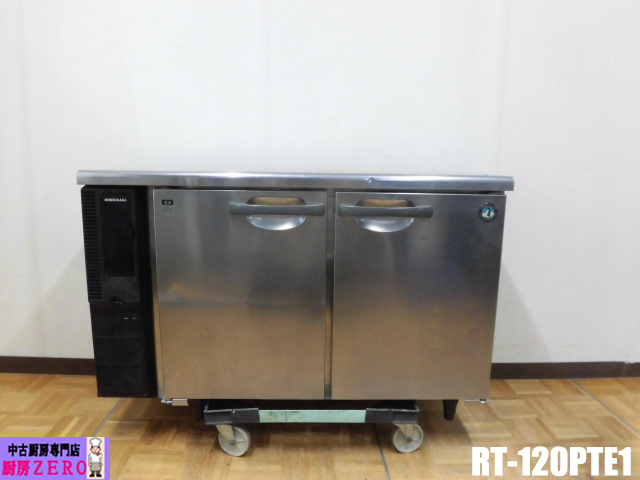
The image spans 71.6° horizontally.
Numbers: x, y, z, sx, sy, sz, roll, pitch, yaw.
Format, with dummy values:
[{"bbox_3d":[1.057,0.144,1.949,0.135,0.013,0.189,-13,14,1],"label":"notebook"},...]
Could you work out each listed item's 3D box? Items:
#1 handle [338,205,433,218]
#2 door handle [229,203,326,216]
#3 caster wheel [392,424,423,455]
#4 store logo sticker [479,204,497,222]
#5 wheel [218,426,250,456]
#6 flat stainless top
[{"bbox_3d":[0.180,-0.077,1.217,0.260,0.033,0.034,1,9,-1],"label":"handle"},{"bbox_3d":[-0.116,-0.082,1.210,0.263,0.033,0.034,1,9,-1],"label":"door handle"},{"bbox_3d":[0.267,0.596,1.339,0.096,0.096,0.030,-3,9,-22],"label":"caster wheel"},{"bbox_3d":[0.466,-0.074,1.234,0.049,0.050,0.004,1,9,-1],"label":"store logo sticker"},{"bbox_3d":[-0.251,0.593,1.312,0.096,0.096,0.030,4,9,18],"label":"wheel"},{"bbox_3d":[-0.065,-0.196,1.434,1.200,0.040,0.450,1,9,-1],"label":"flat stainless top"}]

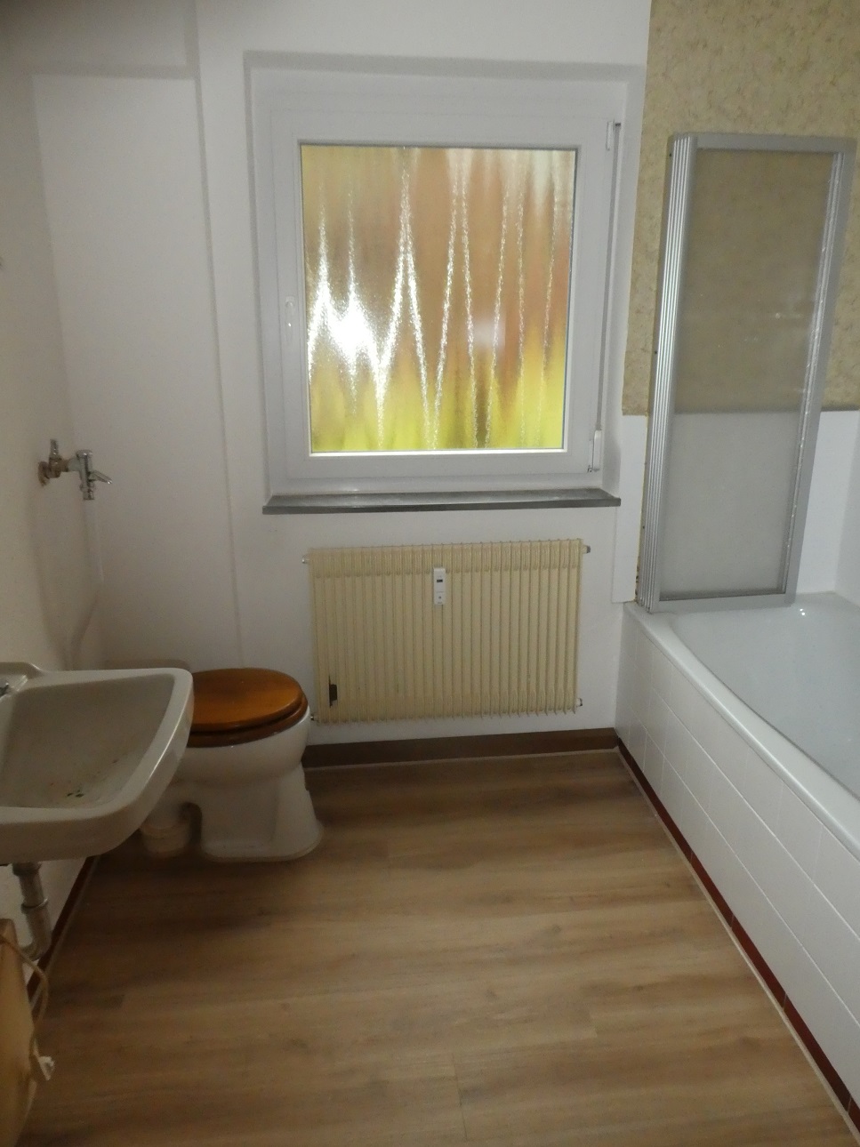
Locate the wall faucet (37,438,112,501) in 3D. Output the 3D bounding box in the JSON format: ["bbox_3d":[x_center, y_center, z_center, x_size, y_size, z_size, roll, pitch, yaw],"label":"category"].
[{"bbox_3d":[-0.913,-0.269,2.050,0.165,0.152,0.070,-2,17,-5],"label":"wall faucet"}]

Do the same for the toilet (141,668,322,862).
[{"bbox_3d":[-0.592,0.562,2.307,0.530,0.437,0.370,-2,17,-5],"label":"toilet"}]

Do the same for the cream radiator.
[{"bbox_3d":[0.054,0.185,2.596,0.860,0.588,0.090,-2,17,-5],"label":"cream radiator"}]

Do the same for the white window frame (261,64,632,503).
[{"bbox_3d":[0.034,-0.860,2.495,1.095,1.230,0.075,-2,17,-5],"label":"white window frame"}]

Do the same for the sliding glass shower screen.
[{"bbox_3d":[0.950,-0.559,2.460,0.485,1.400,0.120,-2,17,-5],"label":"sliding glass shower screen"}]

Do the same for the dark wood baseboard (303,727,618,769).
[{"bbox_3d":[0.112,0.610,2.788,1.115,0.058,0.060,-2,17,-5],"label":"dark wood baseboard"}]

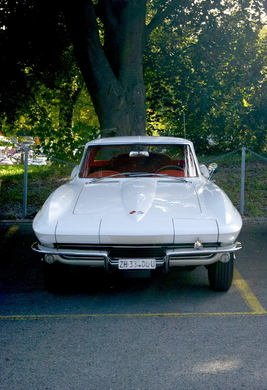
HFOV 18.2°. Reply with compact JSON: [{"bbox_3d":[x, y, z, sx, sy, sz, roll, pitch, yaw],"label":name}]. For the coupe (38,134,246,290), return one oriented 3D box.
[{"bbox_3d":[0.068,0.051,8.678,1.770,1.265,4.450,0,6,1],"label":"coupe"}]

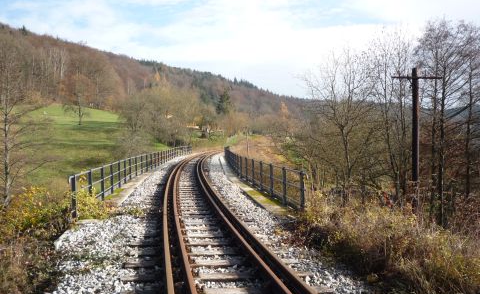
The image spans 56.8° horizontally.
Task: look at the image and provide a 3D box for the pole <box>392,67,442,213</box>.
[{"bbox_3d":[5.784,0.060,14.500,1.640,5.250,0.240,0,1,-6],"label":"pole"}]

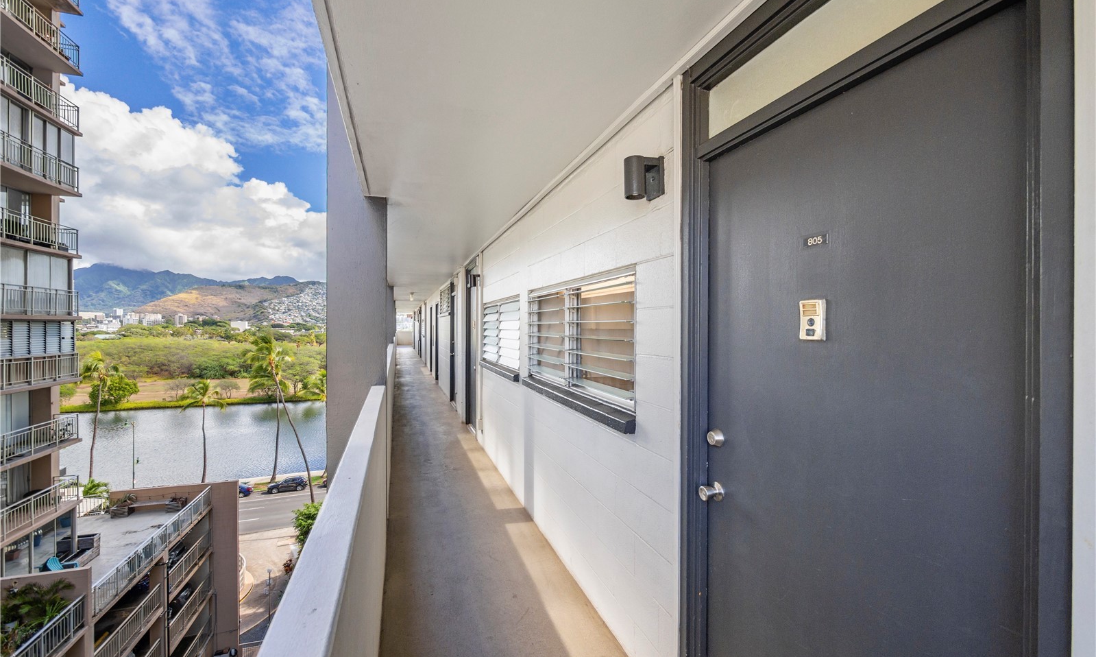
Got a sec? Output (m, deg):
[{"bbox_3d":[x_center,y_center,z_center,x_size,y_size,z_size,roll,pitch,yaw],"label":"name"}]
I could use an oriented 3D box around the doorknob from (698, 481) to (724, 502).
[{"bbox_3d":[0.583,0.586,1.576,0.068,0.066,0.066,0,1,-19],"label":"doorknob"}]

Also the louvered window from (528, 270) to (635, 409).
[{"bbox_3d":[0.146,0.054,2.836,0.100,0.680,1.740,0,1,-19],"label":"louvered window"}]

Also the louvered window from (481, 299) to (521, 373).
[{"bbox_3d":[-0.499,0.037,4.750,0.100,0.680,1.740,0,1,-19],"label":"louvered window"}]

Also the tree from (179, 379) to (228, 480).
[{"bbox_3d":[-44.800,13.900,57.600,5.000,14.300,5.000,0,1,-20],"label":"tree"}]

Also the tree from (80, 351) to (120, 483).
[{"bbox_3d":[-54.200,11.950,53.500,4.300,18.400,4.300,0,1,-20],"label":"tree"}]

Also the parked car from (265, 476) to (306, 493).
[{"bbox_3d":[-33.918,20.346,58.061,4.500,1.620,1.840,0,1,-20],"label":"parked car"}]

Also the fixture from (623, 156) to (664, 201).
[{"bbox_3d":[0.383,-0.610,1.803,0.150,0.158,0.100,0,1,-19],"label":"fixture"}]

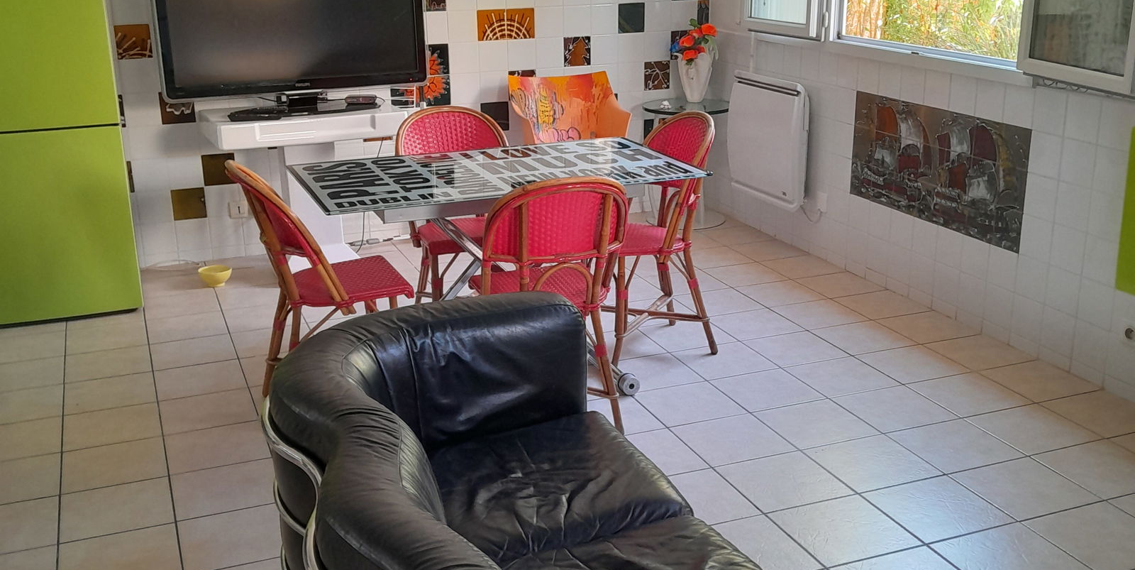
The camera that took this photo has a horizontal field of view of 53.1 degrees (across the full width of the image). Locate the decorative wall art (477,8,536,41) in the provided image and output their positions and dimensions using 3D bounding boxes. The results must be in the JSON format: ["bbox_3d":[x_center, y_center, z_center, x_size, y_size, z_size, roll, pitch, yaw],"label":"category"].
[{"bbox_3d":[-0.303,-1.305,5.697,0.302,0.150,0.015,-8,19,-20],"label":"decorative wall art"}]

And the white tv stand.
[{"bbox_3d":[-1.183,-0.452,5.296,0.920,0.725,0.480,-7,19,-20],"label":"white tv stand"}]

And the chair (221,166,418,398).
[{"bbox_3d":[-0.785,0.014,3.603,0.525,0.865,0.460,-8,19,-20],"label":"chair"}]

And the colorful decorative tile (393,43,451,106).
[{"bbox_3d":[-0.731,-1.031,5.640,0.303,0.303,0.012,-7,19,-18],"label":"colorful decorative tile"}]

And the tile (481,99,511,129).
[{"bbox_3d":[-0.366,-0.859,5.814,0.150,0.150,0.015,-8,19,-20],"label":"tile"}]

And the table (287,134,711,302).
[{"bbox_3d":[-0.245,-0.016,3.860,1.240,0.755,0.710,-7,19,-20],"label":"table"}]

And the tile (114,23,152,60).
[{"bbox_3d":[-1.929,-1.079,5.053,0.150,0.150,0.015,-7,19,-20],"label":"tile"}]

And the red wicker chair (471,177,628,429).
[{"bbox_3d":[-0.062,0.036,3.588,0.460,0.850,0.480,-7,19,-18],"label":"red wicker chair"}]

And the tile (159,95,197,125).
[{"bbox_3d":[-1.816,-0.826,5.299,0.150,0.150,0.012,-7,19,-18],"label":"tile"}]

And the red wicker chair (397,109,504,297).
[{"bbox_3d":[-0.388,-0.218,4.285,0.460,0.880,0.530,-7,19,-20],"label":"red wicker chair"}]

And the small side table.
[{"bbox_3d":[0.627,-0.640,5.989,0.460,0.610,0.460,-1,18,0],"label":"small side table"}]

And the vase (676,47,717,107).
[{"bbox_3d":[0.673,-1.101,5.976,0.178,0.265,0.165,-8,19,-20],"label":"vase"}]

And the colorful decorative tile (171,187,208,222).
[{"bbox_3d":[-1.782,-0.377,5.336,0.150,0.150,0.015,-7,19,-20],"label":"colorful decorative tile"}]

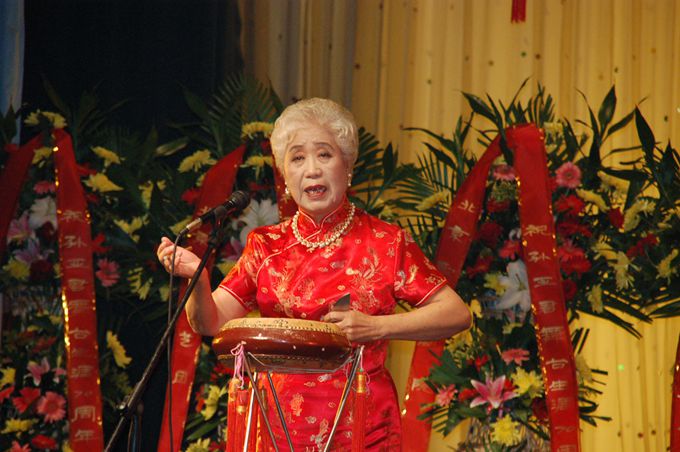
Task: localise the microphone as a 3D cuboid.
[{"bbox_3d":[-0.256,-0.026,11.700,0.190,0.045,0.045,-28,19,-35],"label":"microphone"}]

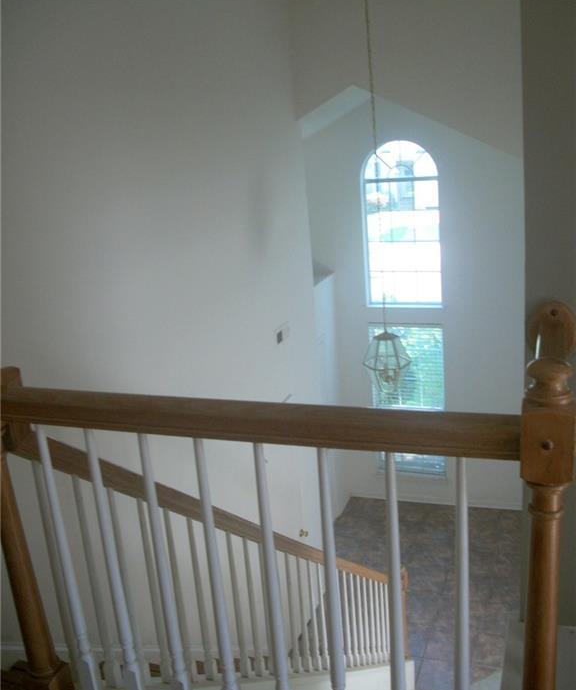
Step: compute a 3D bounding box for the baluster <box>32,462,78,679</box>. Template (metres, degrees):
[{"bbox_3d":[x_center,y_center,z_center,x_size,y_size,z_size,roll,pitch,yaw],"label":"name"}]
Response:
[{"bbox_3d":[-0.543,0.568,1.702,0.032,0.646,0.032,3,19,22],"label":"baluster"}]

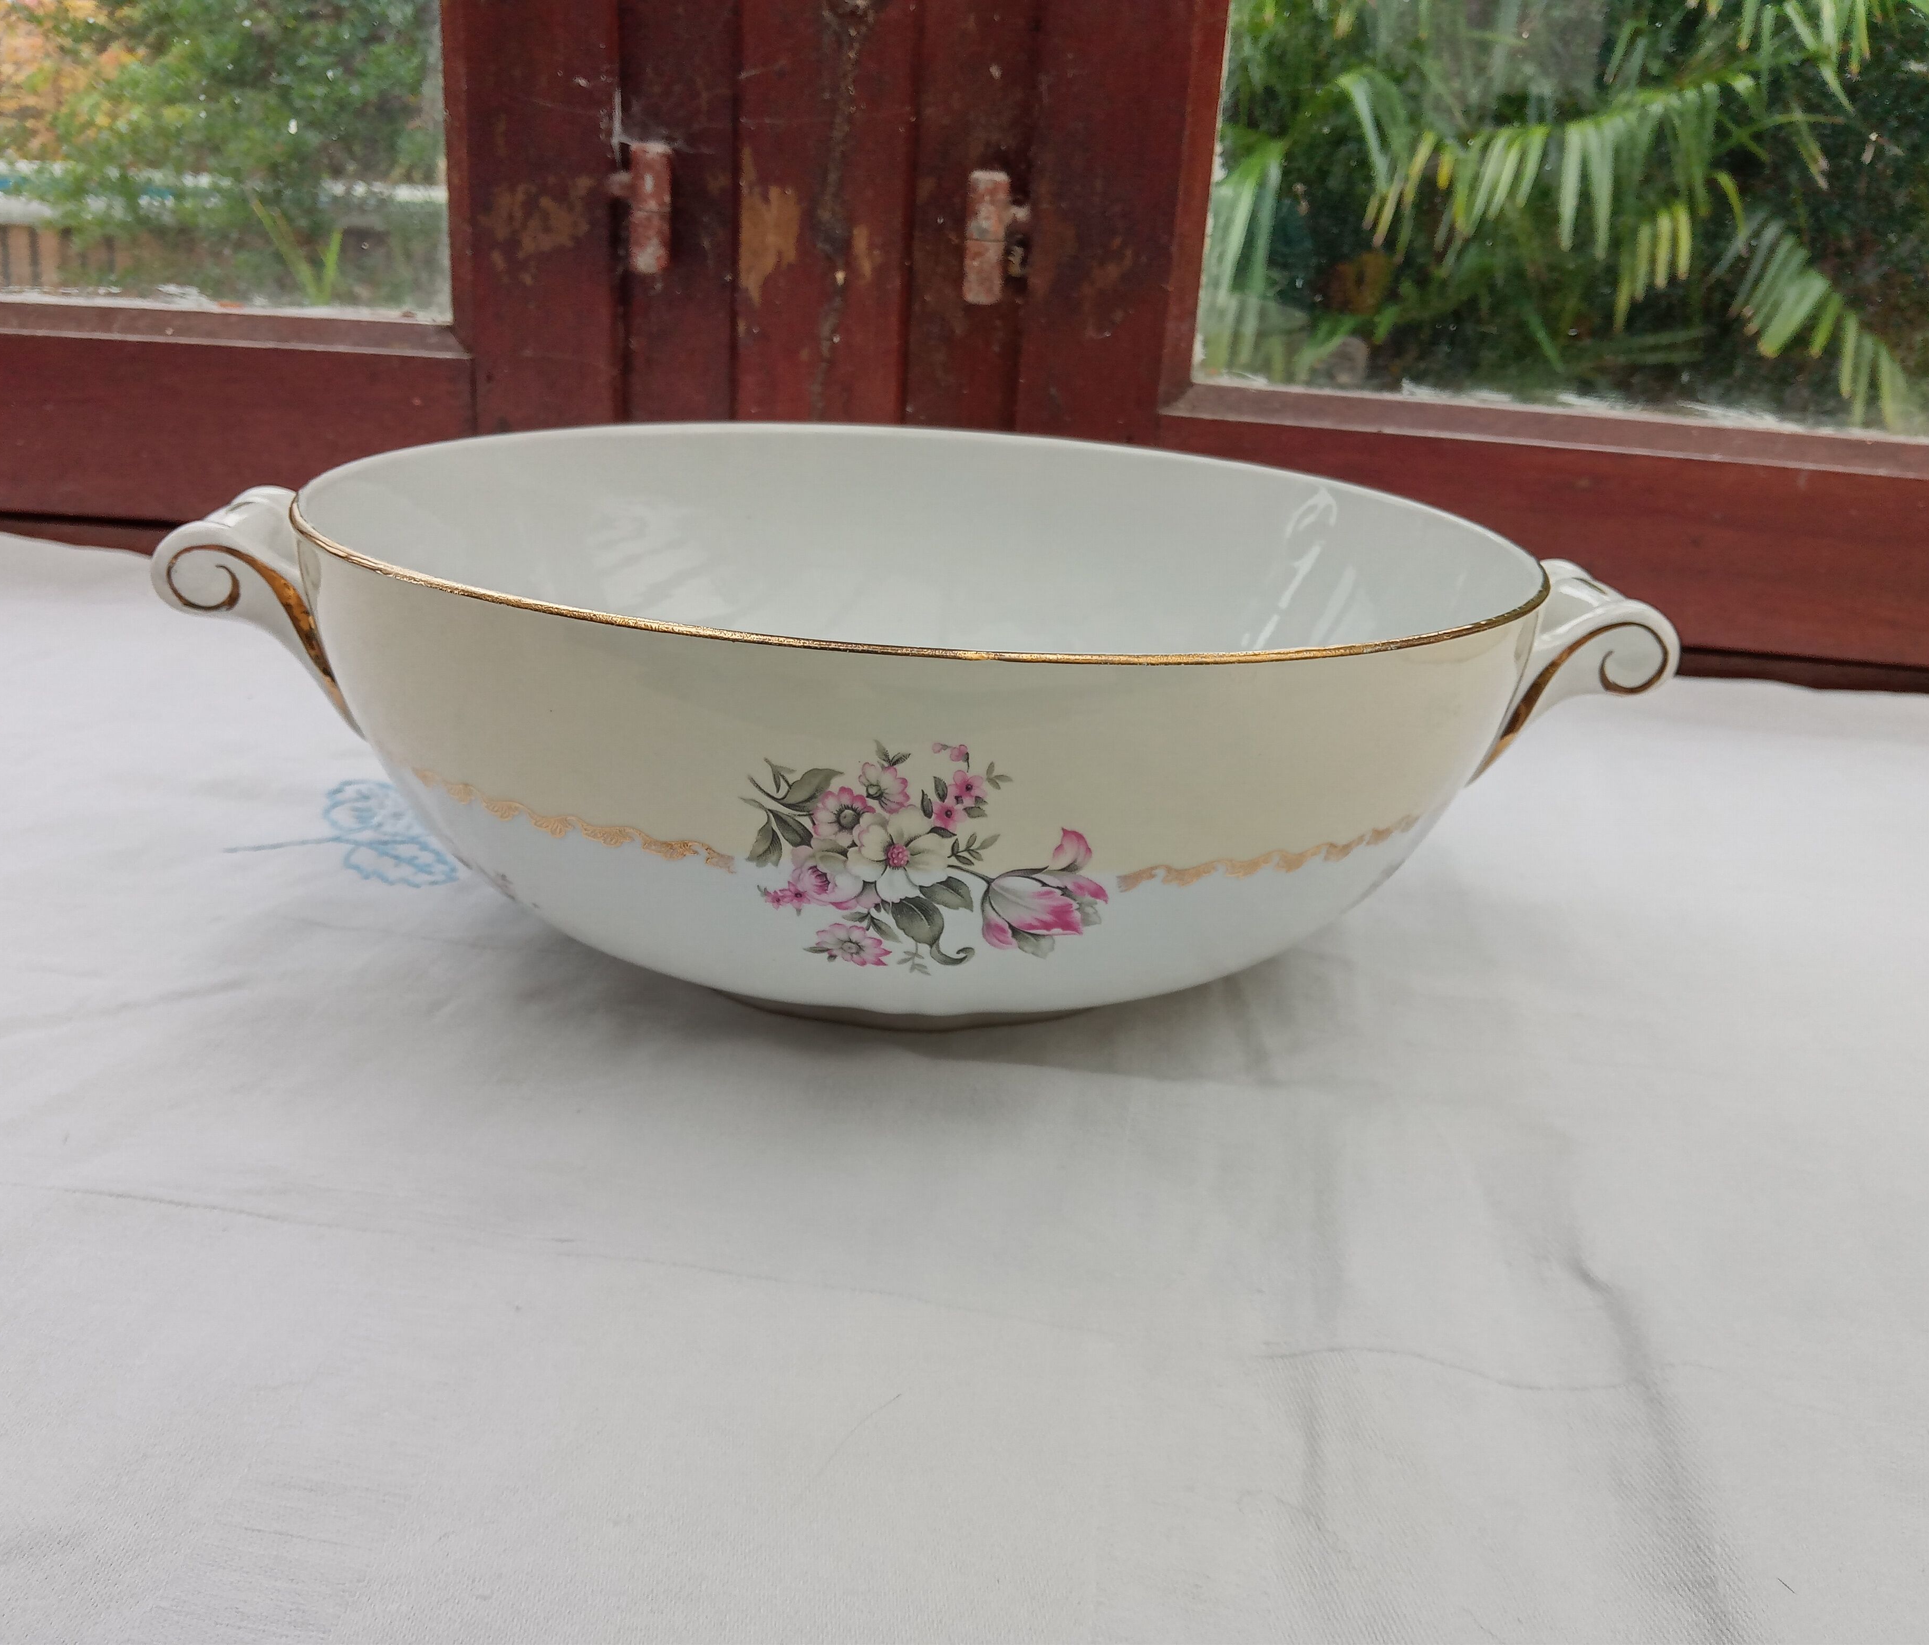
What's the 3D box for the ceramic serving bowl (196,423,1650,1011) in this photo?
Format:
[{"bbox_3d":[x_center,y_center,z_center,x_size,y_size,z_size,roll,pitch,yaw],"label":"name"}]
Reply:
[{"bbox_3d":[-0.010,-0.023,0.366,0.289,0.085,0.237,3,20,-4],"label":"ceramic serving bowl"}]

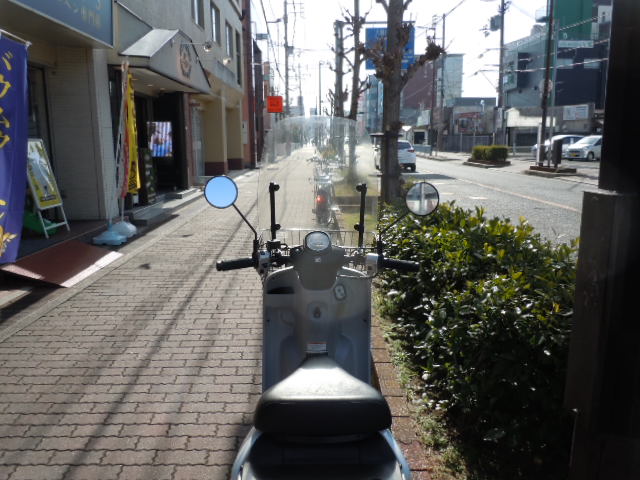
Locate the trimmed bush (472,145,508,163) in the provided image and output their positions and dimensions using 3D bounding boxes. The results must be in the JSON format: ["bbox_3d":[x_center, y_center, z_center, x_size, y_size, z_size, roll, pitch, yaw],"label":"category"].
[{"bbox_3d":[10.300,-5.308,31.564,1.000,0.950,3.500,0,11,-1],"label":"trimmed bush"}]

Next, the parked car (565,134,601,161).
[{"bbox_3d":[17.789,-5.931,33.477,3.395,1.620,1.475,-4,12,-21],"label":"parked car"}]

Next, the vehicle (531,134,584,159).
[{"bbox_3d":[16.813,-6.340,35.544,4.350,1.580,1.720,0,11,-2],"label":"vehicle"}]

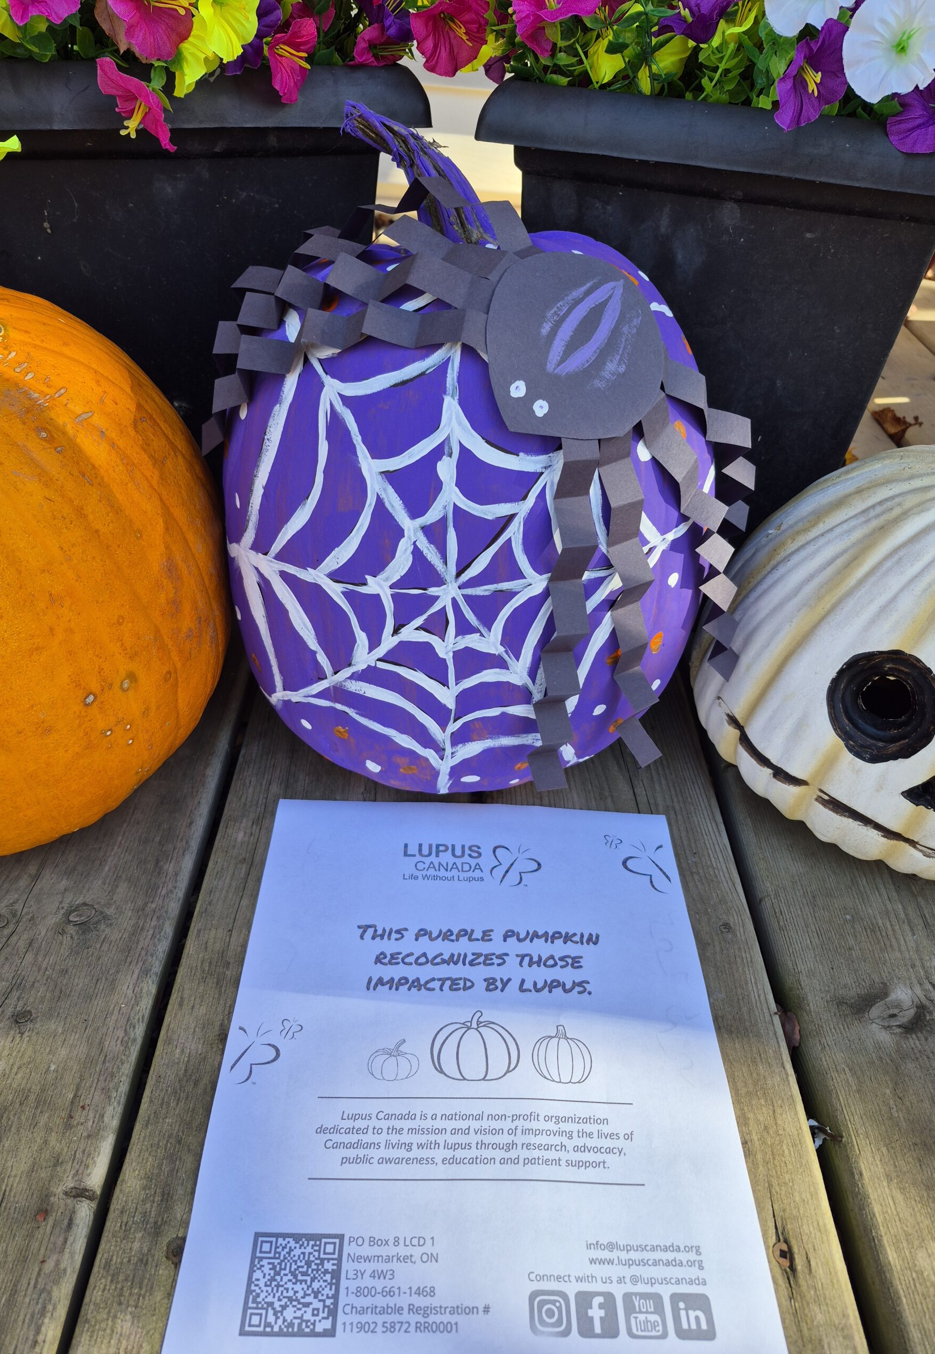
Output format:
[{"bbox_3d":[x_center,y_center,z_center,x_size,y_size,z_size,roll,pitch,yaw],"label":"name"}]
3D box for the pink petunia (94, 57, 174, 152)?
[{"bbox_3d":[-0.184,-0.322,0.503,0.058,0.058,0.040,29,64,30],"label":"pink petunia"}]

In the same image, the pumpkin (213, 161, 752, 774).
[{"bbox_3d":[0.003,-0.079,0.449,0.255,0.302,0.248,6,40,0],"label":"pumpkin"}]

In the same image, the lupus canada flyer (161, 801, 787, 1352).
[{"bbox_3d":[0.004,0.162,0.393,0.216,0.003,0.279,3,40,-3],"label":"lupus canada flyer"}]

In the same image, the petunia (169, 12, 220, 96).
[{"bbox_3d":[-0.152,-0.350,0.503,0.039,0.052,0.052,29,48,30],"label":"petunia"}]

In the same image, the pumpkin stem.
[{"bbox_3d":[-0.020,-0.196,0.351,0.063,0.052,0.036,6,40,0],"label":"pumpkin stem"}]

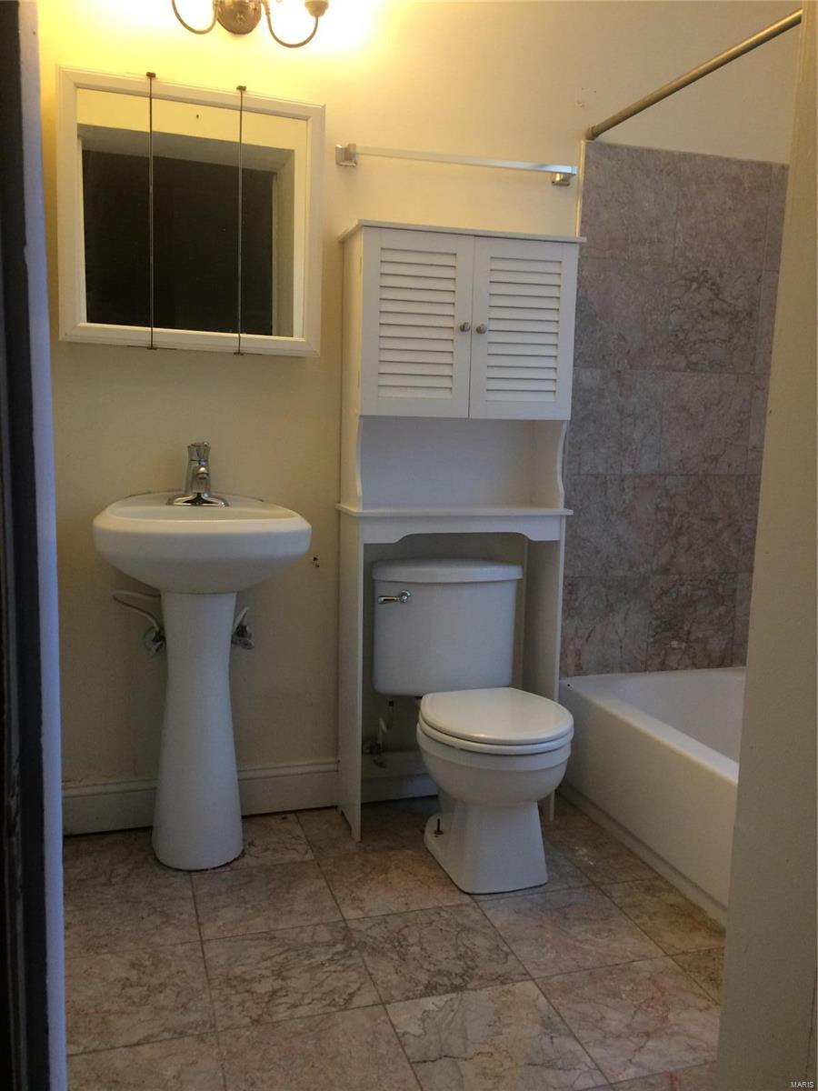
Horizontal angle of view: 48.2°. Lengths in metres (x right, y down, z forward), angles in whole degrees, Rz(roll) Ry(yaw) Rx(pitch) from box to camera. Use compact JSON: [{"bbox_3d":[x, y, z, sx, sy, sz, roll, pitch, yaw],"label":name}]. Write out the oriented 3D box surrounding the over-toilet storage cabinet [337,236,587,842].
[{"bbox_3d":[0.122,-0.026,2.491,0.612,1.565,0.244,-1,7,-17],"label":"over-toilet storage cabinet"}]

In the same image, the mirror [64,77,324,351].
[{"bbox_3d":[-0.530,-0.792,2.260,0.620,0.615,0.119,-1,7,-17],"label":"mirror"}]

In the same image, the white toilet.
[{"bbox_3d":[0.157,0.422,2.305,0.429,0.719,0.681,-1,7,-17],"label":"white toilet"}]

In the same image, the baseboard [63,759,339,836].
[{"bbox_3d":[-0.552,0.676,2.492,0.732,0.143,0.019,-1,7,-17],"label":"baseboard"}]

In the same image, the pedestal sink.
[{"bbox_3d":[-0.501,0.331,2.237,0.495,0.889,0.439,-1,7,-17],"label":"pedestal sink"}]

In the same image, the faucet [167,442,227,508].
[{"bbox_3d":[-0.525,-0.177,2.286,0.155,0.160,0.140,-1,7,-17],"label":"faucet"}]

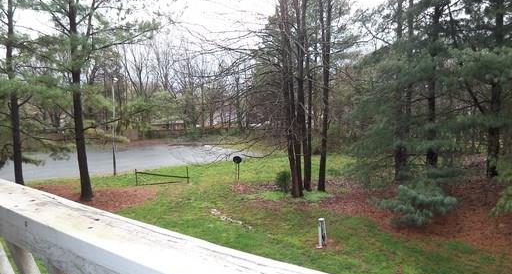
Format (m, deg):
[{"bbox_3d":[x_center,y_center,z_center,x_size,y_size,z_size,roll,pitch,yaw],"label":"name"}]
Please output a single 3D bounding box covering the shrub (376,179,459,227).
[{"bbox_3d":[5.997,2.338,12.584,2.600,1.380,2.100,2,4,26],"label":"shrub"}]

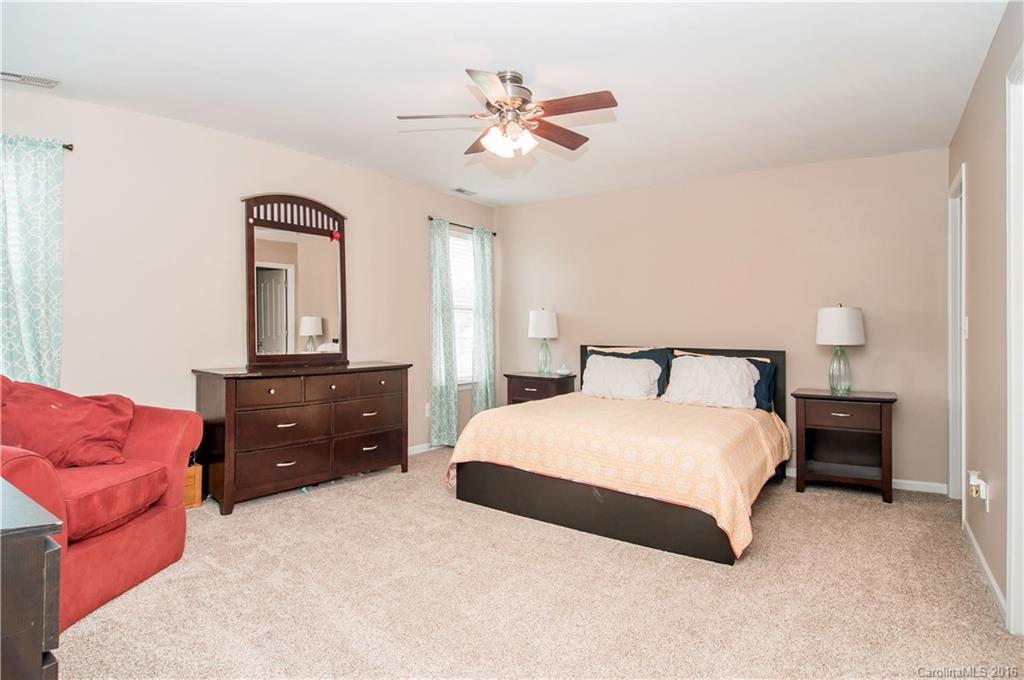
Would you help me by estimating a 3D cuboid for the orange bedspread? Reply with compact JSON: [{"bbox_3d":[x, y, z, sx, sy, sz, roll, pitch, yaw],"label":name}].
[{"bbox_3d":[0.882,0.797,3.611,1.897,0.551,1.754,1,3,33],"label":"orange bedspread"}]

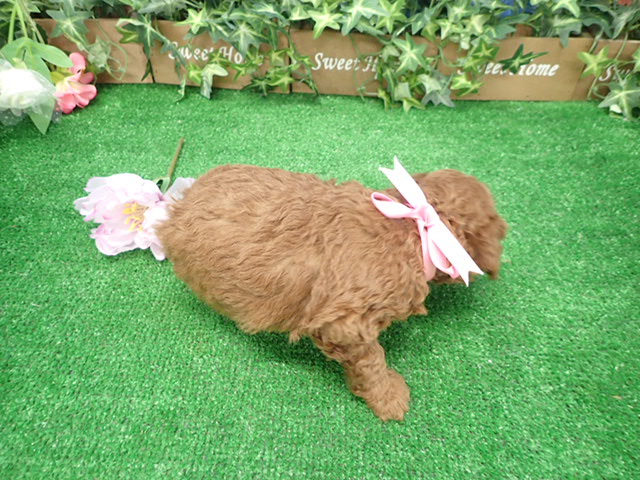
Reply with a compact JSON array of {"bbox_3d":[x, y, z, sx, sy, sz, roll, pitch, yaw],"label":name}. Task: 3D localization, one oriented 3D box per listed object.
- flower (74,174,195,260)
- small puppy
[{"bbox_3d":[-0.198,-0.031,0.477,0.113,0.053,0.103,3,47,0],"label":"flower"},{"bbox_3d":[0.000,0.025,0.376,0.282,0.139,0.159,8,48,5],"label":"small puppy"}]

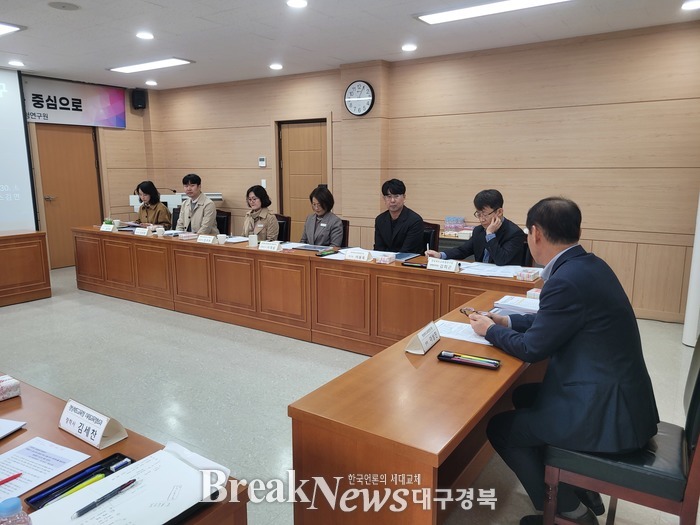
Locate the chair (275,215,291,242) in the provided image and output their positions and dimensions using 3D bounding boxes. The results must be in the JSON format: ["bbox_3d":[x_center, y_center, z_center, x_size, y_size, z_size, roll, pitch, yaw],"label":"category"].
[{"bbox_3d":[-0.978,-0.038,5.756,0.490,0.950,0.570,7,13,33],"label":"chair"}]

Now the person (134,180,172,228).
[{"bbox_3d":[-2.415,-0.339,6.399,0.520,1.260,0.750,6,12,33],"label":"person"}]

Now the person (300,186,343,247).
[{"bbox_3d":[-0.295,-0.078,5.087,0.500,1.265,0.720,7,13,33],"label":"person"}]

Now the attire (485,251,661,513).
[{"bbox_3d":[0.835,0.452,2.031,0.670,1.040,0.520,8,14,39],"label":"attire"}]

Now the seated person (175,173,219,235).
[{"bbox_3d":[-1.799,-0.311,6.068,0.560,1.380,0.740,4,12,24],"label":"seated person"}]

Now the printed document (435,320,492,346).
[{"bbox_3d":[0.489,0.298,2.288,0.305,0.006,0.215,6,12,33],"label":"printed document"}]

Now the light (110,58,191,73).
[{"bbox_3d":[-2.430,-2.385,6.372,1.263,0.060,0.291,7,13,33],"label":"light"}]

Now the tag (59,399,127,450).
[{"bbox_3d":[-0.721,0.440,1.468,0.212,0.077,0.088,7,13,33],"label":"tag"}]

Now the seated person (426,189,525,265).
[{"bbox_3d":[1.040,0.077,4.181,0.640,1.280,0.740,7,13,33],"label":"seated person"}]

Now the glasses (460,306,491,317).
[{"bbox_3d":[0.551,0.222,2.305,0.145,0.045,0.110,6,12,33],"label":"glasses"}]

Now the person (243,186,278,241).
[{"bbox_3d":[-0.985,-0.161,5.541,0.500,1.270,0.720,7,13,33],"label":"person"}]

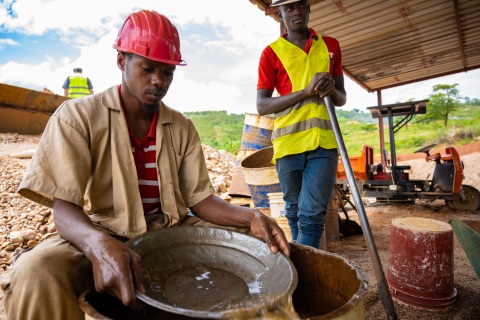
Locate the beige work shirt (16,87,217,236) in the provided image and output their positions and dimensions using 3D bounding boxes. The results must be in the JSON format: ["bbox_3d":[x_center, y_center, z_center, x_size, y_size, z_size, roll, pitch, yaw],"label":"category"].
[{"bbox_3d":[-0.395,-0.005,1.135,0.610,0.560,0.380,-4,12,-34],"label":"beige work shirt"}]

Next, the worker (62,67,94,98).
[{"bbox_3d":[-2.746,-0.723,5.539,0.520,1.720,0.320,-3,3,-27],"label":"worker"}]

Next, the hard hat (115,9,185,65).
[{"bbox_3d":[-0.287,-0.419,1.072,0.277,0.155,0.220,23,16,32],"label":"hard hat"}]

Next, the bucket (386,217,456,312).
[{"bbox_3d":[0.902,0.500,1.602,0.315,0.365,0.315,-1,4,0],"label":"bucket"}]

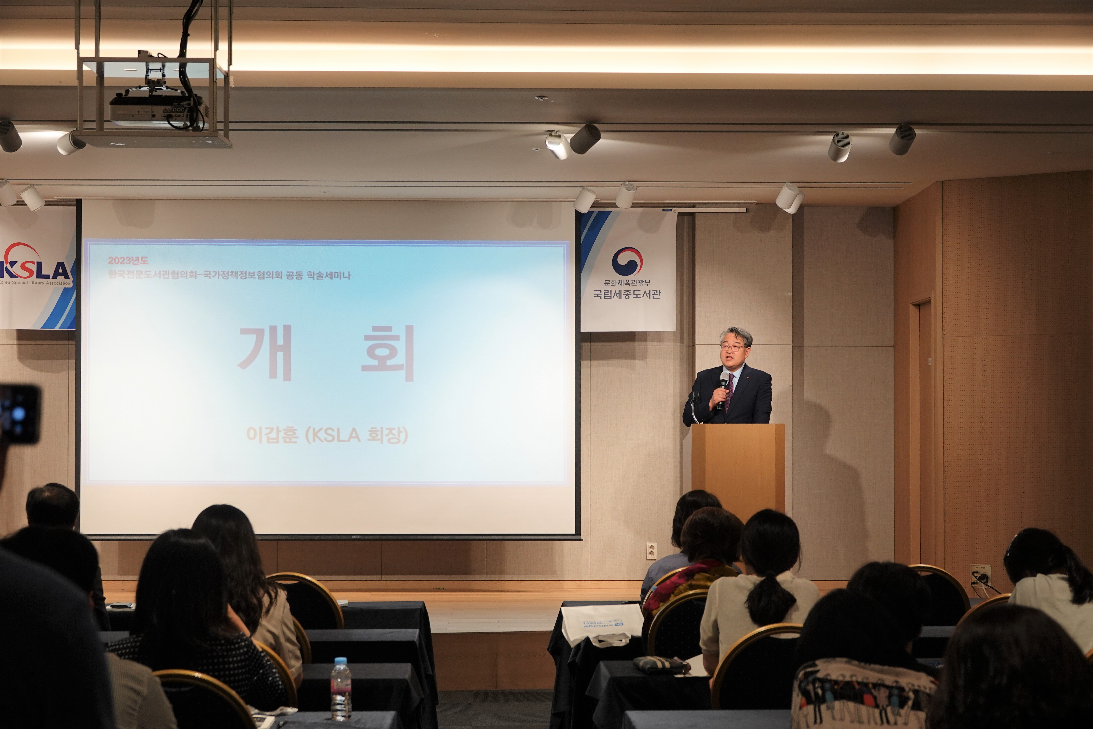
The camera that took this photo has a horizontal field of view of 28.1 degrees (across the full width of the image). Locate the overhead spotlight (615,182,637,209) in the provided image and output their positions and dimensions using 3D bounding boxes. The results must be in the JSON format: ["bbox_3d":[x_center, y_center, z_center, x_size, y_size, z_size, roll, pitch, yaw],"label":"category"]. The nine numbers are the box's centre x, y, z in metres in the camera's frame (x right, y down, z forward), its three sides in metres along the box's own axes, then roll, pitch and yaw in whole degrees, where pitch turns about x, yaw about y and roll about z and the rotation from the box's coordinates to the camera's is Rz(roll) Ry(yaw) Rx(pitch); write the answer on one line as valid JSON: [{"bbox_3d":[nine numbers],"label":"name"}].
[{"bbox_3d":[0.490,-1.039,13.460,0.104,0.108,0.134,0,-45,-19],"label":"overhead spotlight"}]

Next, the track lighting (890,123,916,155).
[{"bbox_3d":[1.700,-1.071,10.420,0.105,0.115,0.135,0,-29,-11],"label":"track lighting"}]

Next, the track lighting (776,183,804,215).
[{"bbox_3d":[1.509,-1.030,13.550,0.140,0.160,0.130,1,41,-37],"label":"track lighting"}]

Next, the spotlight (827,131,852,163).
[{"bbox_3d":[1.475,-1.093,10.990,0.104,0.108,0.134,0,-31,-5],"label":"spotlight"}]

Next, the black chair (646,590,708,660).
[{"bbox_3d":[0.574,1.273,7.990,0.440,0.950,0.570,0,-1,-1],"label":"black chair"}]

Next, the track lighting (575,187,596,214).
[{"bbox_3d":[0.245,-1.031,13.700,0.108,0.134,0.104,40,22,30],"label":"track lighting"}]

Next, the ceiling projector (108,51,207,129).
[{"bbox_3d":[-1.616,-1.133,9.100,0.385,0.275,0.330,0,-1,-2],"label":"ceiling projector"}]

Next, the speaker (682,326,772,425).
[{"bbox_3d":[1.097,0.647,13.150,0.550,1.740,0.380,0,-1,10],"label":"speaker"}]

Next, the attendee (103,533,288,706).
[{"bbox_3d":[-1.056,1.103,6.600,0.540,1.240,0.780,0,-1,-1],"label":"attendee"}]

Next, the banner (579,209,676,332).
[{"bbox_3d":[0.549,-0.630,14.650,0.650,0.840,0.020,0,-1,-1],"label":"banner"}]

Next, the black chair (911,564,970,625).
[{"bbox_3d":[1.558,1.308,9.441,0.455,0.920,0.560,0,-1,-2],"label":"black chair"}]

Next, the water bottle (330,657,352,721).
[{"bbox_3d":[-0.560,0.887,5.975,0.056,0.173,0.056,0,-1,-2],"label":"water bottle"}]

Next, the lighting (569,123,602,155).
[{"bbox_3d":[0.189,-1.104,10.720,0.104,0.108,0.134,1,-31,-44],"label":"lighting"}]

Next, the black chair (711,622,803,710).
[{"bbox_3d":[0.712,1.253,6.830,0.440,0.950,0.570,0,-1,-1],"label":"black chair"}]

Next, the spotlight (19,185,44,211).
[{"bbox_3d":[-3.173,-1.026,13.500,0.115,0.135,0.105,-37,17,-26],"label":"spotlight"}]

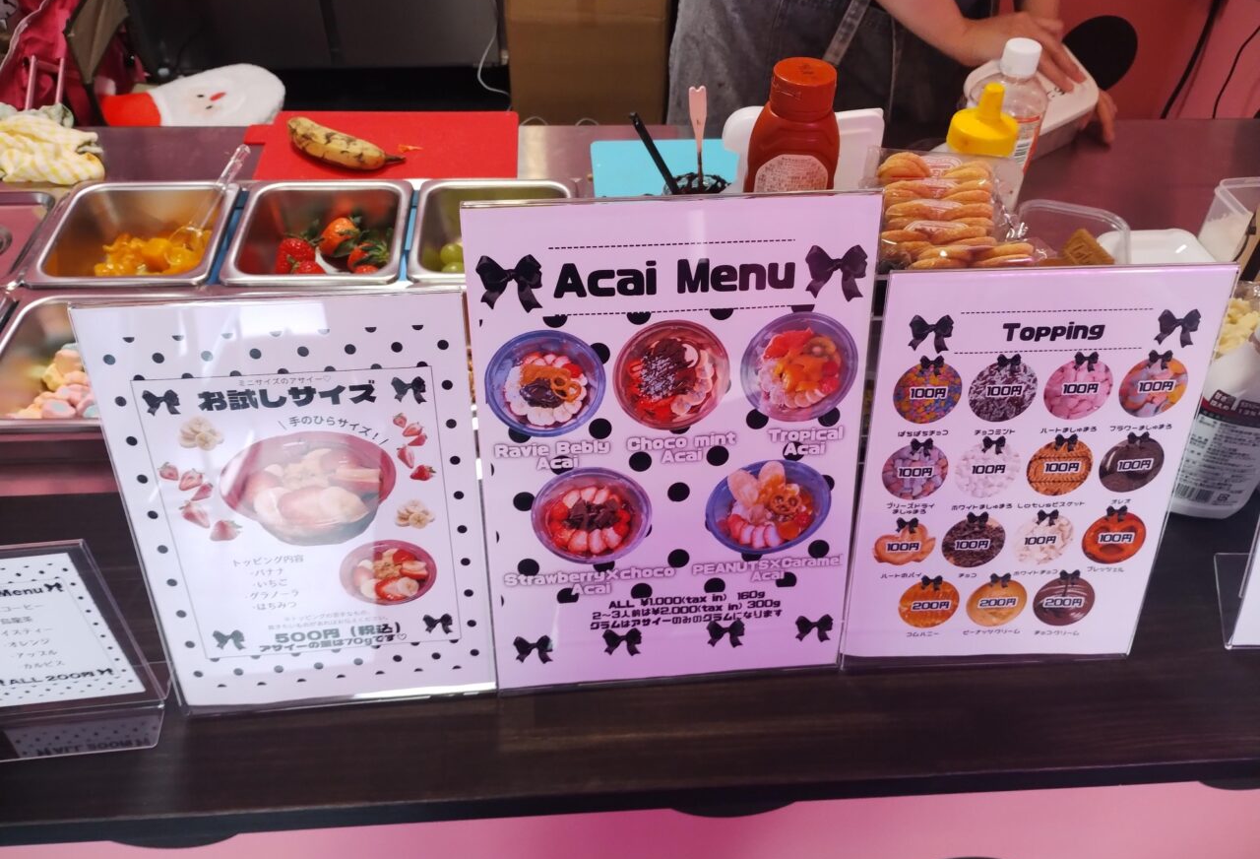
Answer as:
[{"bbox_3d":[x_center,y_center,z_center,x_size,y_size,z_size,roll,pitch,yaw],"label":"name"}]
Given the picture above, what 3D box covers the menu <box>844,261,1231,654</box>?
[{"bbox_3d":[0.222,0.032,0.579,0.184,0.250,0.072,-1,44,-3],"label":"menu"}]

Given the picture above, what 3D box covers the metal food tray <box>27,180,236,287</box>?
[{"bbox_3d":[-0.459,-0.148,0.985,0.161,0.100,0.176,-1,44,-3],"label":"metal food tray"}]

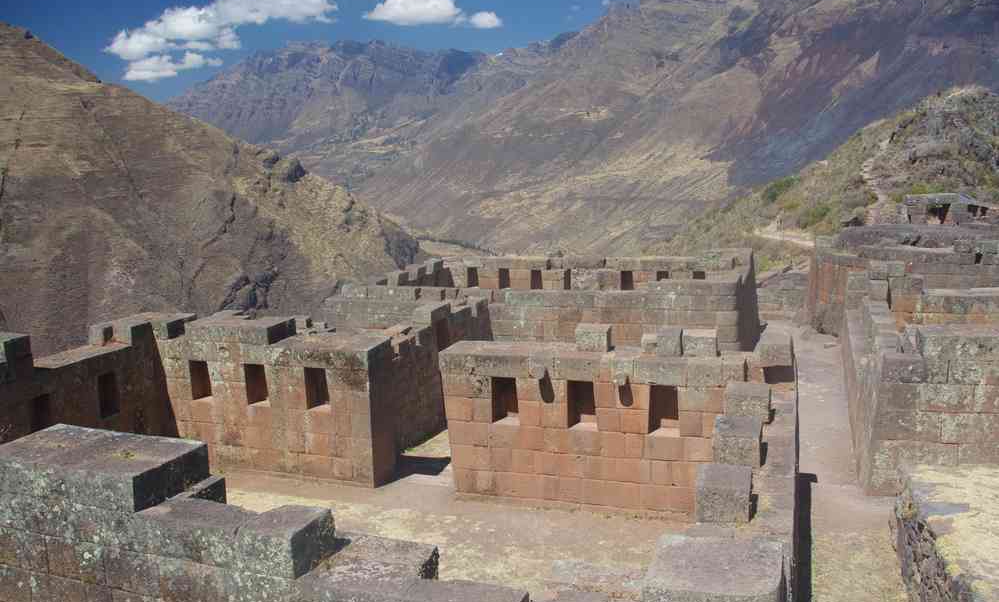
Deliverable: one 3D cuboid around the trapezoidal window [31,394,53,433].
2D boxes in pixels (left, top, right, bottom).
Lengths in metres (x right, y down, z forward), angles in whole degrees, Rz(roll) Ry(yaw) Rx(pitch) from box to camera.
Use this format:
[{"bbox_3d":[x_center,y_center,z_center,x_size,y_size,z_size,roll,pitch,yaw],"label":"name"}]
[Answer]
[{"bbox_3d":[-7.070,1.803,12.788,0.372,0.696,0.412,2,12,26],"label":"trapezoidal window"}]

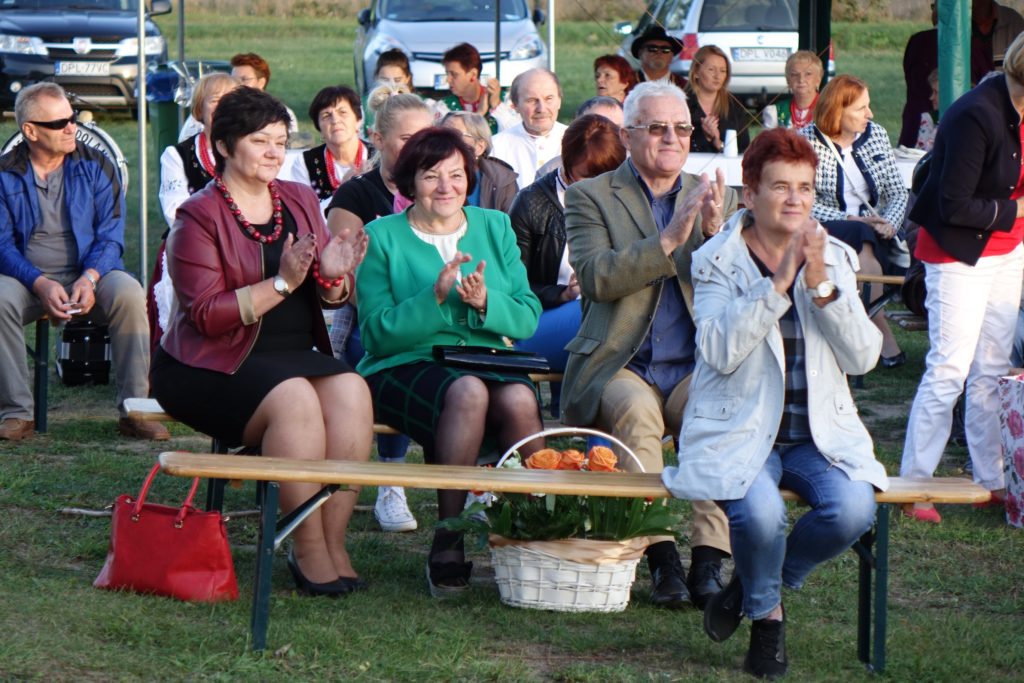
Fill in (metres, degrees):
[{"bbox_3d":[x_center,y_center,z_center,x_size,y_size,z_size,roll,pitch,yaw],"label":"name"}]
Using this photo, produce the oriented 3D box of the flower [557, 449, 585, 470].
[{"bbox_3d":[0.158,0.324,11.150,0.080,0.068,0.080,-1,6,-6],"label":"flower"}]

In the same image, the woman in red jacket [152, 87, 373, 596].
[{"bbox_3d":[-0.675,0.000,11.150,0.500,1.340,0.700,-4,7,-31],"label":"woman in red jacket"}]

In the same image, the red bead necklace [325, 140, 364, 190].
[{"bbox_3d":[-0.680,-0.719,16.750,0.165,0.210,0.150,-1,6,-5],"label":"red bead necklace"}]

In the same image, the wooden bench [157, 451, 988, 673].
[{"bbox_3d":[0.160,0.572,10.570,2.130,0.470,0.250,2,6,-8],"label":"wooden bench"}]

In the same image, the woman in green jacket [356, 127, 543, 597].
[{"bbox_3d":[-0.165,0.050,11.100,0.500,1.250,0.720,-2,6,-13],"label":"woman in green jacket"}]

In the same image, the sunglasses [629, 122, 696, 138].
[{"bbox_3d":[0.408,-0.580,11.330,0.142,0.045,0.140,-3,7,-28],"label":"sunglasses"}]

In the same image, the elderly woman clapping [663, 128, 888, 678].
[{"bbox_3d":[0.670,0.150,10.500,0.540,1.360,0.680,-3,6,-21],"label":"elderly woman clapping"}]

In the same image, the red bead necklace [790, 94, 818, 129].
[{"bbox_3d":[1.549,-1.216,21.800,0.155,0.190,0.140,0,6,2],"label":"red bead necklace"}]

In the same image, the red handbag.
[{"bbox_3d":[-0.925,0.492,11.080,0.375,0.385,0.180,1,6,9],"label":"red handbag"}]

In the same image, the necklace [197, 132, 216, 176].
[{"bbox_3d":[-1.205,-0.745,16.600,0.160,0.210,0.150,-3,6,-24],"label":"necklace"}]

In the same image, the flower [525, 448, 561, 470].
[{"bbox_3d":[0.082,0.322,11.150,0.090,0.070,0.085,-1,6,-6],"label":"flower"}]

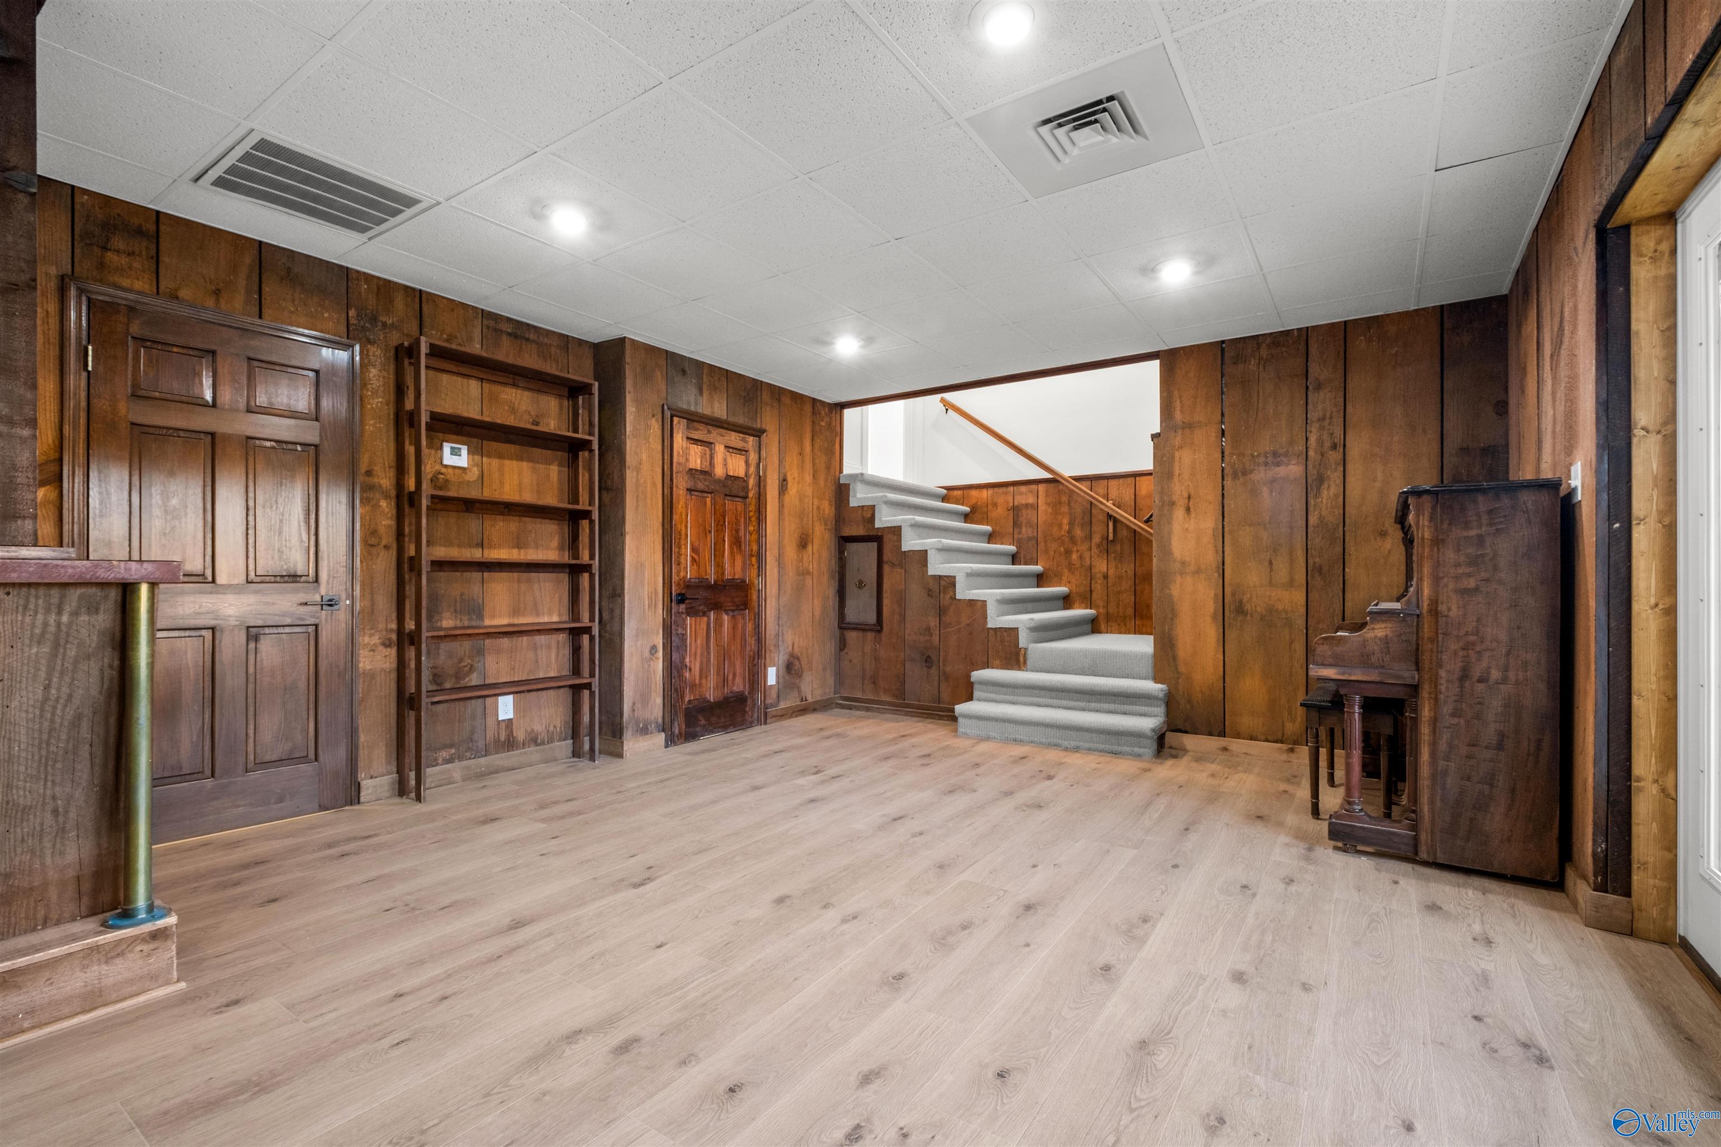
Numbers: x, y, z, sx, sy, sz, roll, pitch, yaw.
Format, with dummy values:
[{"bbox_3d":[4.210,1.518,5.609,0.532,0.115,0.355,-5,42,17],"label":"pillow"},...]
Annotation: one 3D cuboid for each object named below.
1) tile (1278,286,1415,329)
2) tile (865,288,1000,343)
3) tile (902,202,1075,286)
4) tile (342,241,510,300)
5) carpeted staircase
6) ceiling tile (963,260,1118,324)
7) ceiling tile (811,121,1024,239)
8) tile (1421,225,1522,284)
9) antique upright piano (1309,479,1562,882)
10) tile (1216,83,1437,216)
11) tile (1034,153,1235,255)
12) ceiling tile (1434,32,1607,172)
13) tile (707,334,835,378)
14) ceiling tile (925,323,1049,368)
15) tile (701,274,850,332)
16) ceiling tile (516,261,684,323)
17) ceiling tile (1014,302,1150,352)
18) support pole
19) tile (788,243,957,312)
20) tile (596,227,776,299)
[{"bbox_3d":[2.589,-1.412,3.825,0.600,0.020,0.370,1,1,35],"label":"tile"},{"bbox_3d":[0.427,-1.401,3.920,0.605,0.020,0.605,0,0,35],"label":"tile"},{"bbox_3d":[0.564,-1.408,3.103,0.603,0.020,0.603,1,1,35],"label":"tile"},{"bbox_3d":[-2.013,-1.404,3.334,0.296,0.020,0.605,0,0,35],"label":"tile"},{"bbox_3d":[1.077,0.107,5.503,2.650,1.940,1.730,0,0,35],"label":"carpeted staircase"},{"bbox_3d":[0.919,-1.414,3.607,0.600,0.020,0.600,1,1,35],"label":"ceiling tile"},{"bbox_3d":[0.222,-1.408,2.606,0.605,0.020,0.605,0,0,35],"label":"ceiling tile"},{"bbox_3d":[2.665,-1.405,3.141,0.332,0.020,0.605,0,0,35],"label":"tile"},{"bbox_3d":[2.453,0.375,3.171,0.710,1.382,1.430,0,0,35],"label":"antique upright piano"},{"bbox_3d":[1.563,-1.394,2.408,0.600,0.020,0.600,1,1,35],"label":"tile"},{"bbox_3d":[1.067,-1.401,2.753,0.600,0.020,0.600,1,1,35],"label":"tile"},{"bbox_3d":[1.935,-1.389,2.147,0.320,0.020,0.600,1,1,35],"label":"ceiling tile"},{"bbox_3d":[-0.586,-1.437,4.650,0.603,0.020,0.603,1,1,35],"label":"tile"},{"bbox_3d":[0.780,-1.399,4.418,0.605,0.020,0.605,0,0,35],"label":"ceiling tile"},{"bbox_3d":[-0.445,-1.421,3.806,0.600,0.020,0.600,1,1,35],"label":"tile"},{"bbox_3d":[-1.284,-1.425,3.651,0.603,0.020,0.603,1,1,35],"label":"ceiling tile"},{"bbox_3d":[1.273,-1.421,4.115,0.600,0.020,0.600,1,1,35],"label":"ceiling tile"},{"bbox_3d":[-1.880,0.463,1.865,0.120,0.865,0.120,0,0,35],"label":"support pole"},{"bbox_3d":[0.065,-1.414,3.449,0.600,0.020,0.600,1,1,35],"label":"tile"},{"bbox_3d":[-0.785,-1.417,3.302,0.603,0.020,0.603,1,1,35],"label":"tile"}]

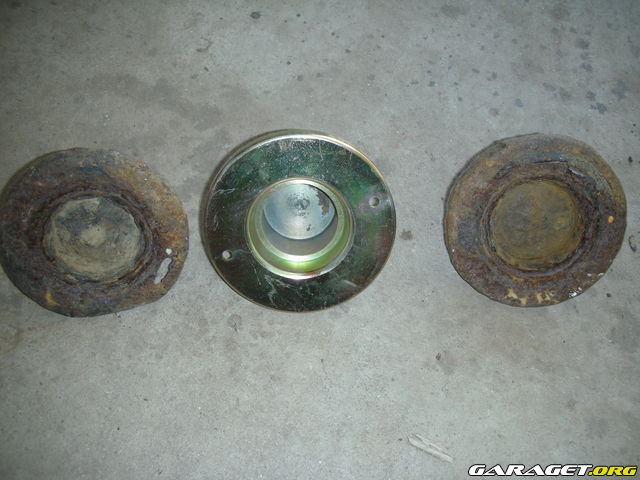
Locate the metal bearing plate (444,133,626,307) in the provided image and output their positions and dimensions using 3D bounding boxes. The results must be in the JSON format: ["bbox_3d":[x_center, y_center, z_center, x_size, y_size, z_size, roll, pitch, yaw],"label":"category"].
[{"bbox_3d":[0.178,-0.019,0.550,0.149,0.030,0.149,0,110,-2],"label":"metal bearing plate"}]

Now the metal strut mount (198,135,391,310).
[{"bbox_3d":[-0.015,-0.019,0.534,0.150,0.048,0.150,0,110,-2],"label":"metal strut mount"}]

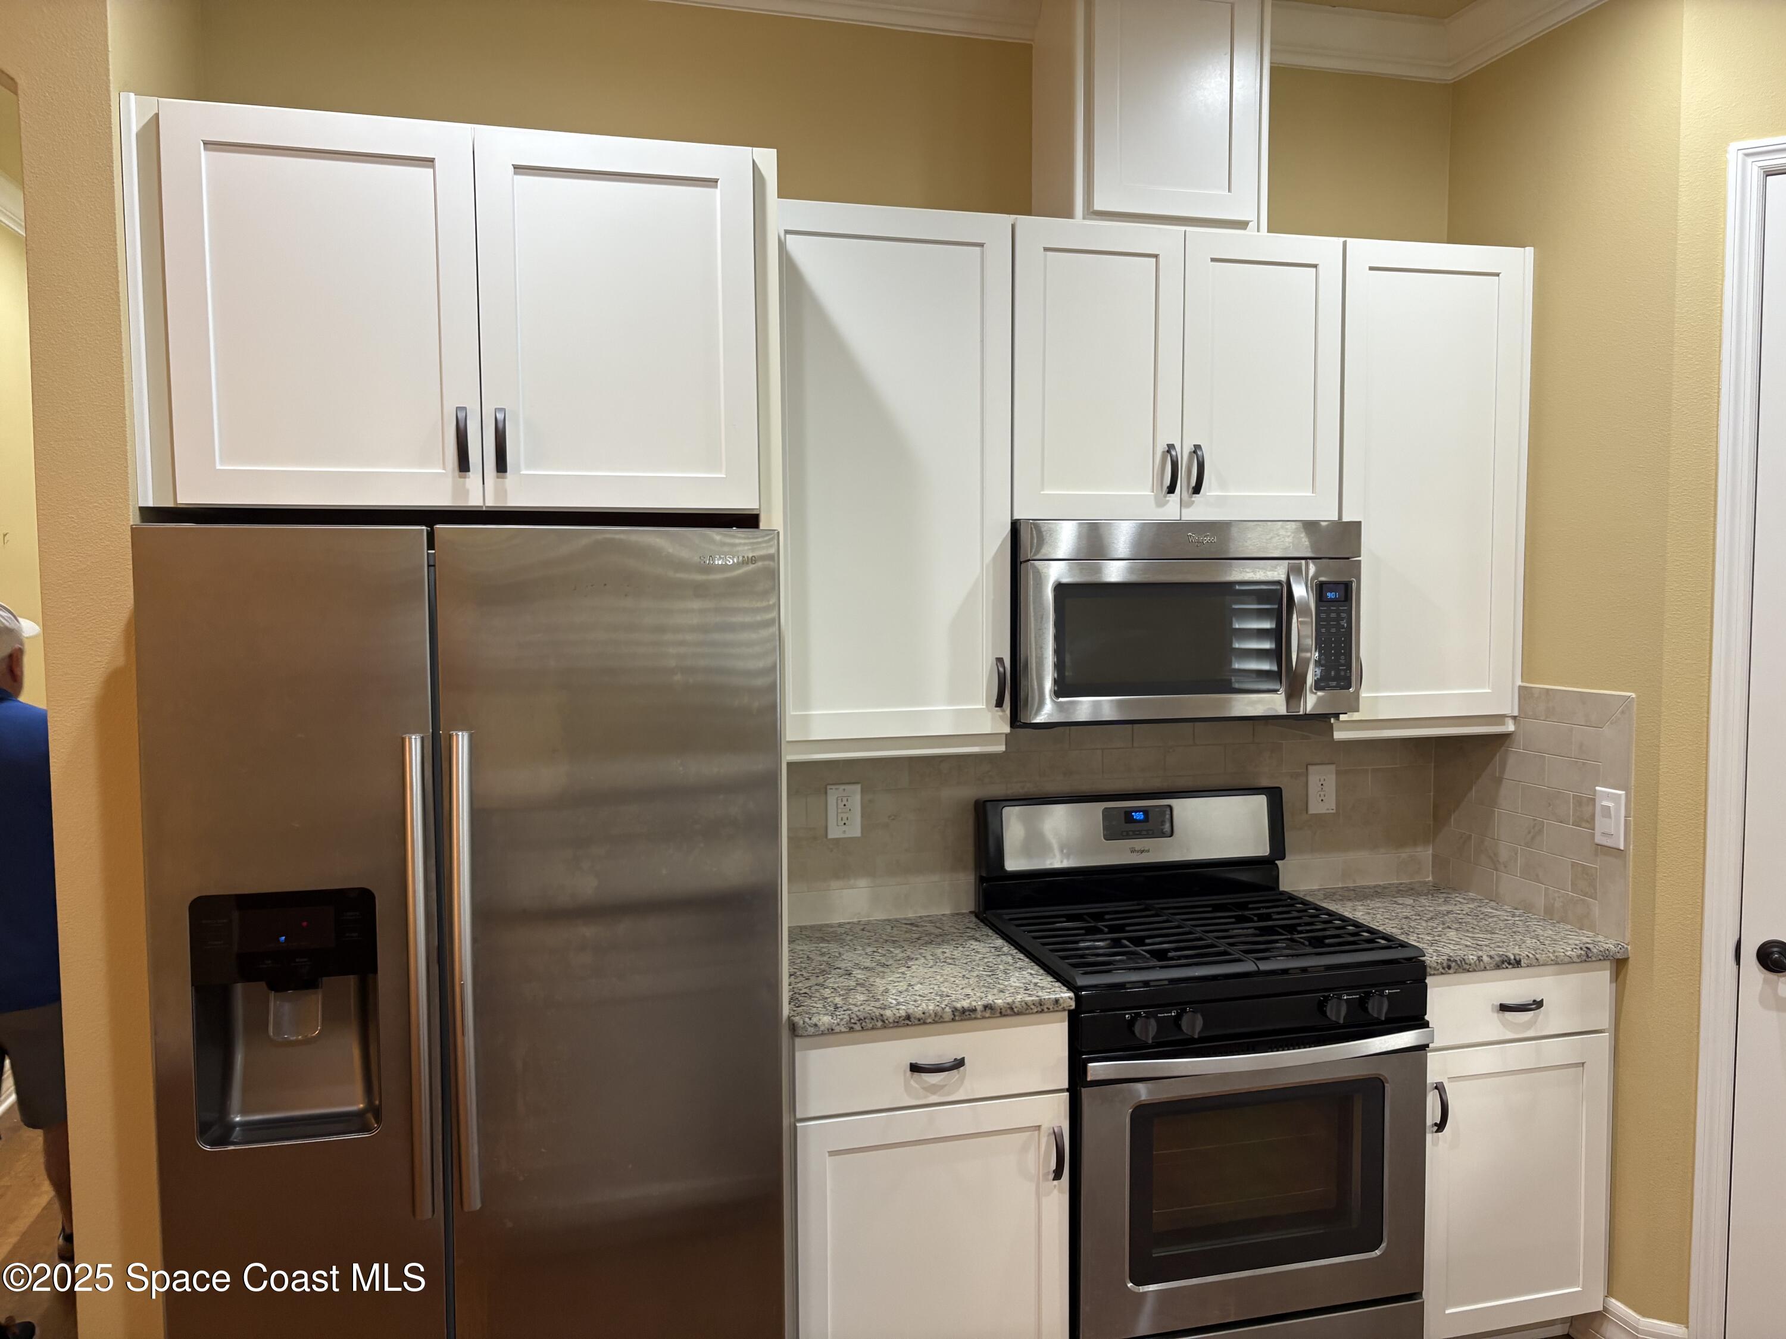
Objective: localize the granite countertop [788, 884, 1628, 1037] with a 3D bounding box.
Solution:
[{"bbox_3d":[0.599,0.596,2.890,1.783,0.032,0.644,-1,4,-15],"label":"granite countertop"}]

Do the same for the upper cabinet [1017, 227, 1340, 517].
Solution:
[{"bbox_3d":[0.569,-0.628,2.964,0.762,0.610,0.330,-1,4,-15],"label":"upper cabinet"}]

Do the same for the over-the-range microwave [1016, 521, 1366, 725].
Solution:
[{"bbox_3d":[0.579,-0.113,2.950,0.761,0.413,0.428,-1,4,-15],"label":"over-the-range microwave"}]

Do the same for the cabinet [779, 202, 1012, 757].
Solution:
[{"bbox_3d":[-0.054,-0.374,2.816,0.527,1.088,0.328,-1,4,-15],"label":"cabinet"}]

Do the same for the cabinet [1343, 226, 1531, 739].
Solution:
[{"bbox_3d":[1.176,-0.404,3.142,0.493,1.091,0.326,-1,4,-15],"label":"cabinet"}]

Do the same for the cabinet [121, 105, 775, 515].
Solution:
[{"bbox_3d":[-0.749,-0.583,2.448,0.972,0.615,0.656,-1,4,-15],"label":"cabinet"}]

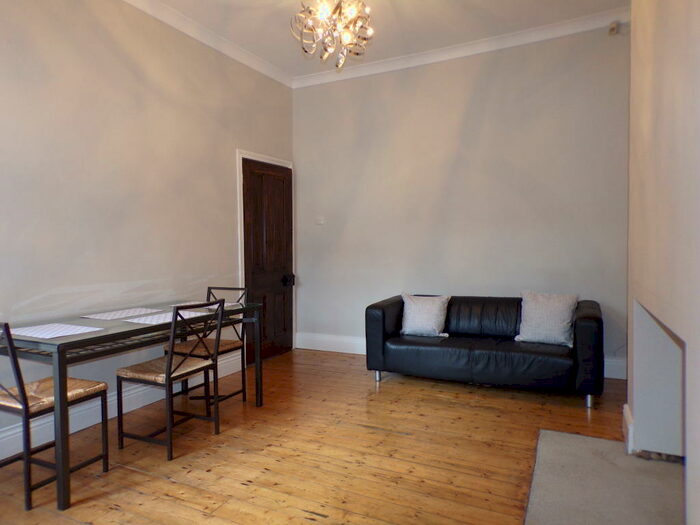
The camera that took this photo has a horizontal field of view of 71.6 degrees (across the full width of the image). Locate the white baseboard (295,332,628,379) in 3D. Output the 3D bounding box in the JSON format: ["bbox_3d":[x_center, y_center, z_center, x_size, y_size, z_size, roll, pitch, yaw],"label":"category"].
[{"bbox_3d":[0.899,0.922,4.888,3.420,0.170,0.025,0,2,27],"label":"white baseboard"}]

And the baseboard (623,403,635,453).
[{"bbox_3d":[1.625,0.969,2.829,0.030,0.168,0.365,0,2,27],"label":"baseboard"}]

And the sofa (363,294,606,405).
[{"bbox_3d":[1.148,0.685,4.164,1.810,0.675,0.900,0,2,27],"label":"sofa"}]

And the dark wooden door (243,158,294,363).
[{"bbox_3d":[-0.879,-0.015,5.205,0.055,2.066,0.807,0,2,27],"label":"dark wooden door"}]

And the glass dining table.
[{"bbox_3d":[-1.303,0.709,3.022,0.744,0.743,1.579,0,2,24],"label":"glass dining table"}]

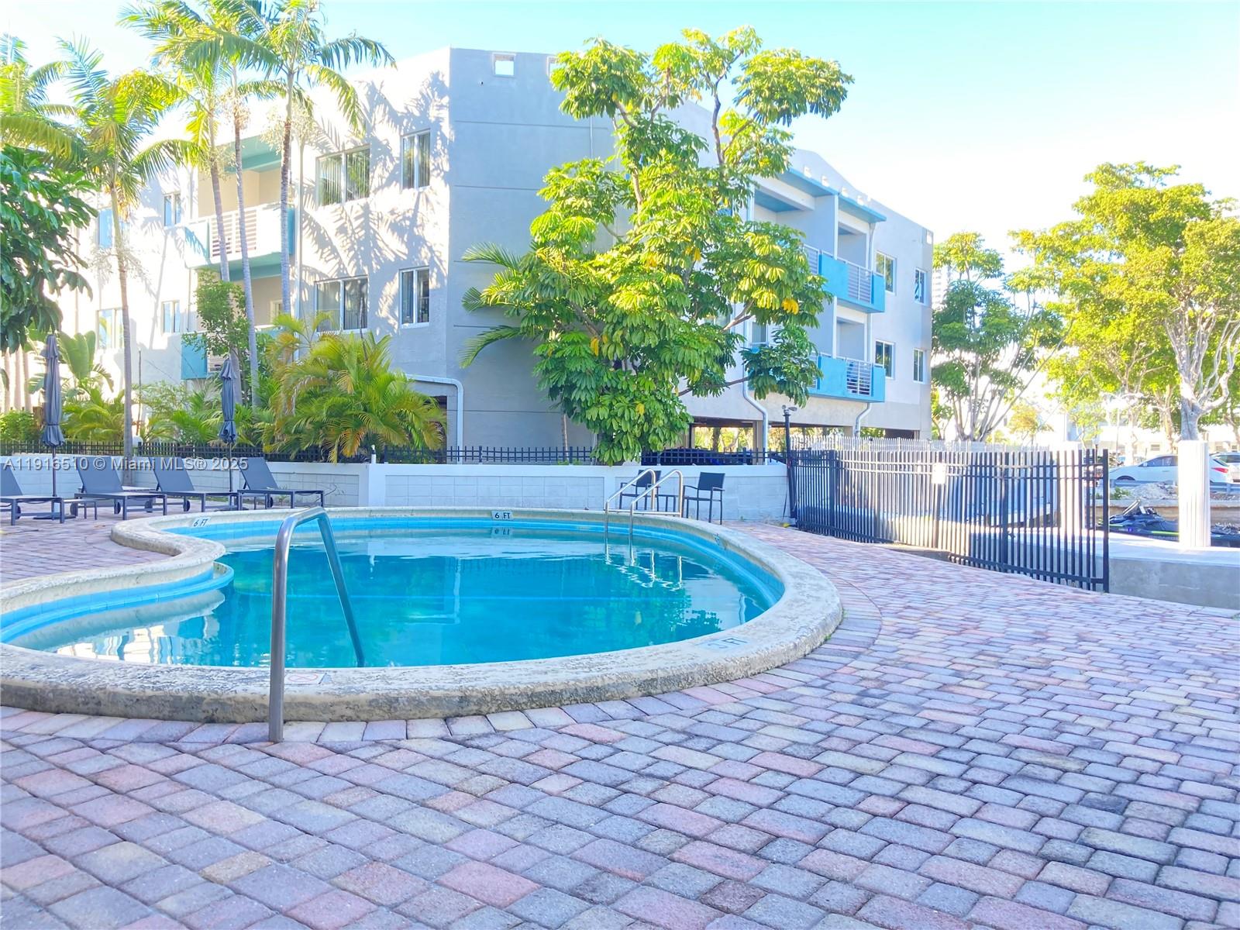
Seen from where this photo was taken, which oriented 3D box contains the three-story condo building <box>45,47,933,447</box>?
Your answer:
[{"bbox_3d":[-3.014,-4.420,35.624,20.500,10.000,23.500,2,1,36],"label":"three-story condo building"}]

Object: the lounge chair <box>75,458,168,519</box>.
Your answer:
[{"bbox_3d":[-7.304,0.324,14.662,1.350,0.870,0.630,1,1,31],"label":"lounge chair"}]

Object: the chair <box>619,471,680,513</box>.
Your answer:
[{"bbox_3d":[0.356,0.522,17.114,0.550,0.860,0.550,2,1,36],"label":"chair"}]

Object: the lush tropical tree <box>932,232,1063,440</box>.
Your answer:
[{"bbox_3d":[14.744,-4.203,39.918,5.600,9.900,5.600,1,1,20],"label":"lush tropical tree"}]

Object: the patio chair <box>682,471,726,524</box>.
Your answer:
[{"bbox_3d":[1.363,0.542,16.214,0.550,0.860,0.550,2,1,36],"label":"patio chair"}]

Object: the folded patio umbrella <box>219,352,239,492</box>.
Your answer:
[{"bbox_3d":[-6.419,-0.544,16.494,0.310,2.560,0.310,0,1,-21],"label":"folded patio umbrella"}]

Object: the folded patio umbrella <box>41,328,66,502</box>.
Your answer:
[{"bbox_3d":[-8.013,-0.540,14.194,0.330,2.590,0.330,0,1,-29],"label":"folded patio umbrella"}]

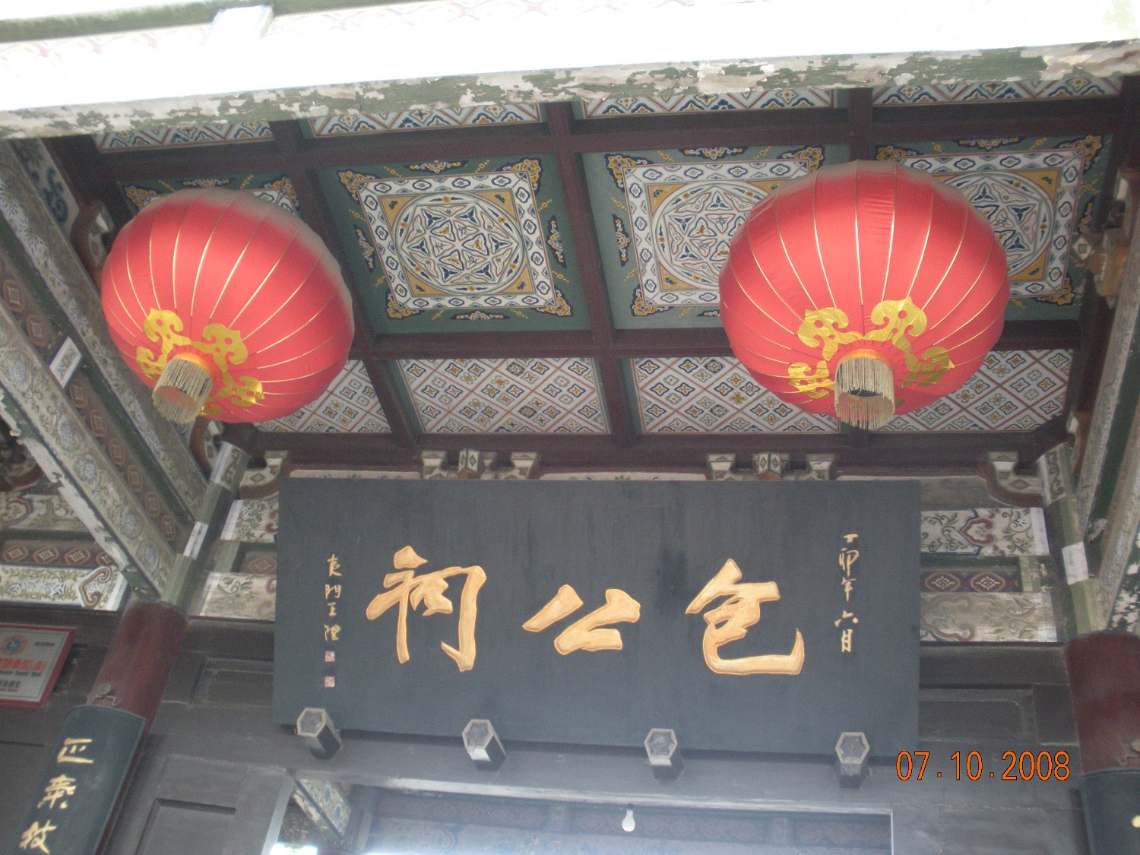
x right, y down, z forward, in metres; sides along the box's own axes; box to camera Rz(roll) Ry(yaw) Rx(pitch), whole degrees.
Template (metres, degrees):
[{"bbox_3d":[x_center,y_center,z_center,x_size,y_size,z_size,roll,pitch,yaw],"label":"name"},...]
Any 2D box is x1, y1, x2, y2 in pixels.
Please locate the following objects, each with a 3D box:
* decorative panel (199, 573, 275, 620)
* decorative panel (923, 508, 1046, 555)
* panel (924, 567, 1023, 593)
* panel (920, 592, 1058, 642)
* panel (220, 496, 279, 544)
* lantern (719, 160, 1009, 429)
[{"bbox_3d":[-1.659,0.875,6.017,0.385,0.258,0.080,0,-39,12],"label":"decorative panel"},{"bbox_3d":[1.927,0.508,5.545,0.549,0.257,0.080,0,-39,12],"label":"decorative panel"},{"bbox_3d":[1.815,0.713,5.381,0.421,0.124,0.060,0,-39,12],"label":"panel"},{"bbox_3d":[1.845,0.860,5.258,0.556,0.250,0.080,0,-39,12],"label":"panel"},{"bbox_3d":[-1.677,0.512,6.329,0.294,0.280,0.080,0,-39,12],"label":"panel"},{"bbox_3d":[0.959,-0.386,3.906,0.946,0.874,0.946,0,-39,12],"label":"lantern"}]

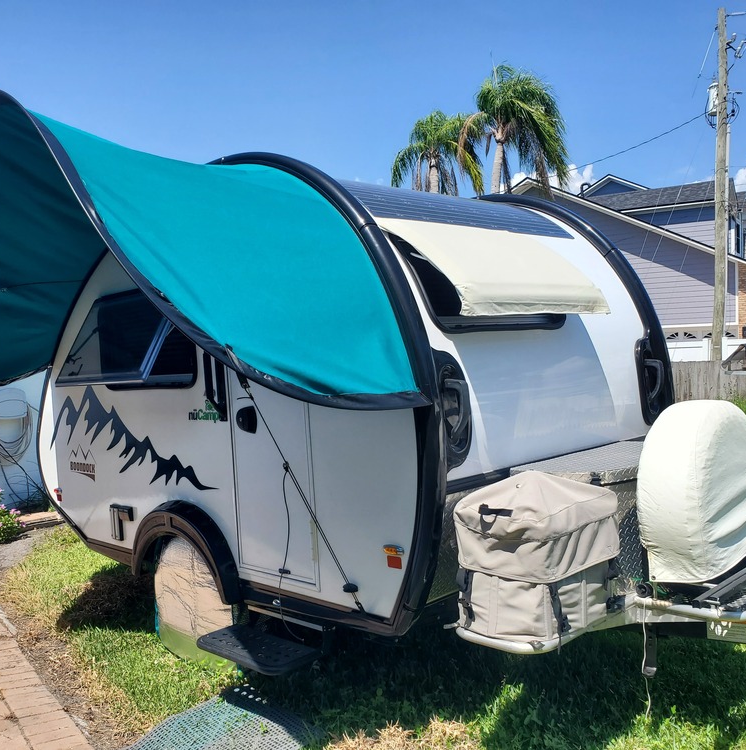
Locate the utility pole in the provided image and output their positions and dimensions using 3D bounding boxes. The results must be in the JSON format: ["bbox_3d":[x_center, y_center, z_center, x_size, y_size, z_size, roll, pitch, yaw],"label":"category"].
[{"bbox_3d":[8.315,-4.017,18.000,0.280,9.467,0.280,0,2,0],"label":"utility pole"}]

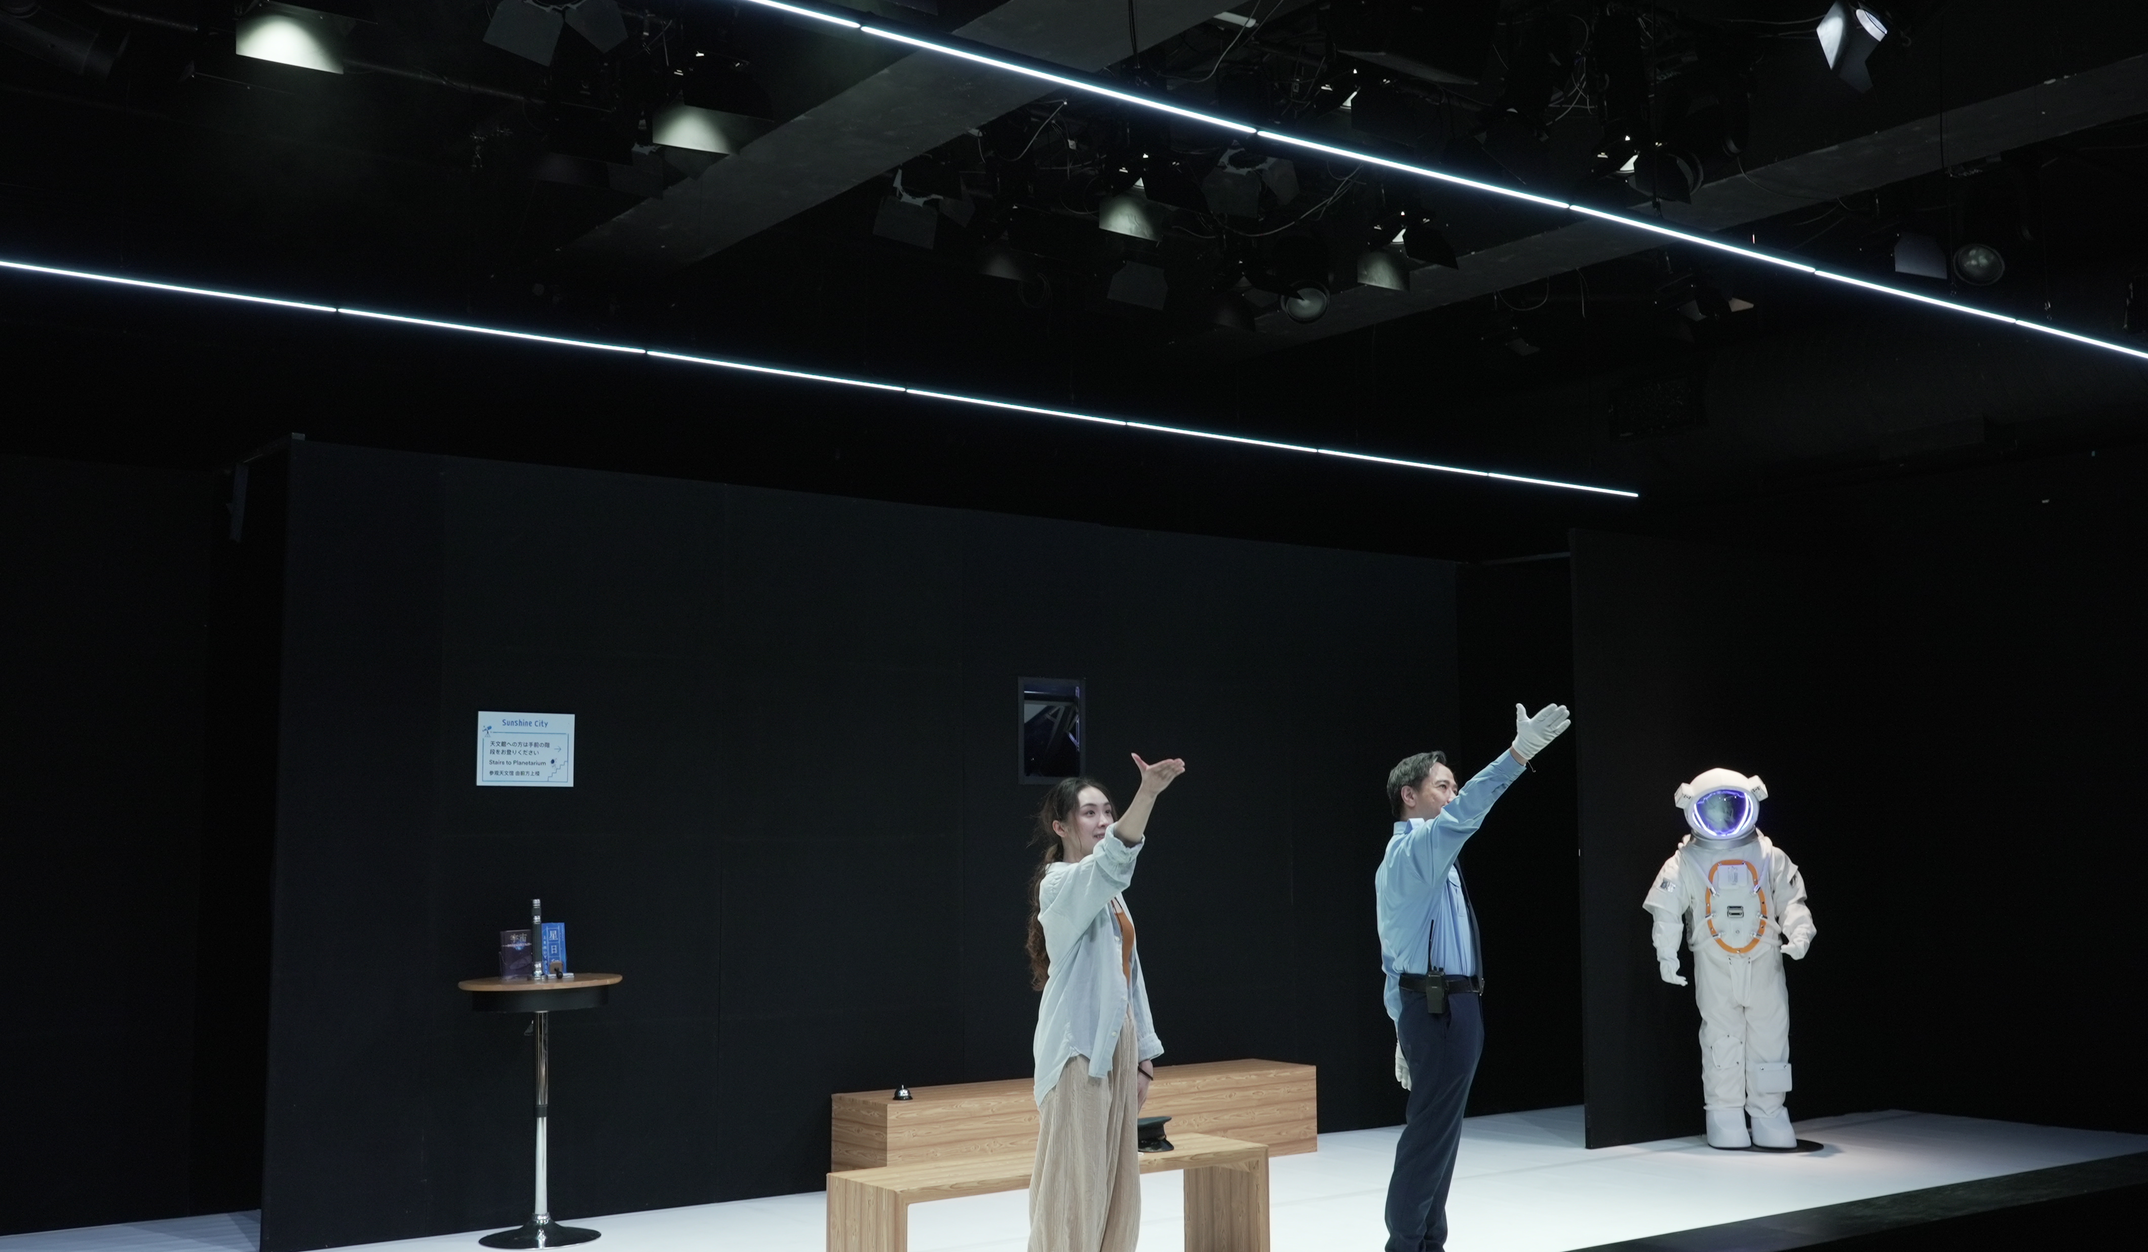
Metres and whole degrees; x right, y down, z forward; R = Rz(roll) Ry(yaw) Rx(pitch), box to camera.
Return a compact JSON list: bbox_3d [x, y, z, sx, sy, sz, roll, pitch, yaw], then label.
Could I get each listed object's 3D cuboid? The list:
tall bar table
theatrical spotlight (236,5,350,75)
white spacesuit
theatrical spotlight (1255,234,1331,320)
[{"bbox_3d":[-2.007,1.821,7.886,0.605,0.954,0.605,1,-6,-14],"label":"tall bar table"},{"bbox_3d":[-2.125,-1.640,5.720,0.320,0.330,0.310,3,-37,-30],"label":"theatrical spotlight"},{"bbox_3d":[3.228,1.618,10.300,0.795,1.818,0.550,-2,-6,17],"label":"white spacesuit"},{"bbox_3d":[0.898,-1.438,8.567,0.280,0.370,0.290,0,-44,1],"label":"theatrical spotlight"}]

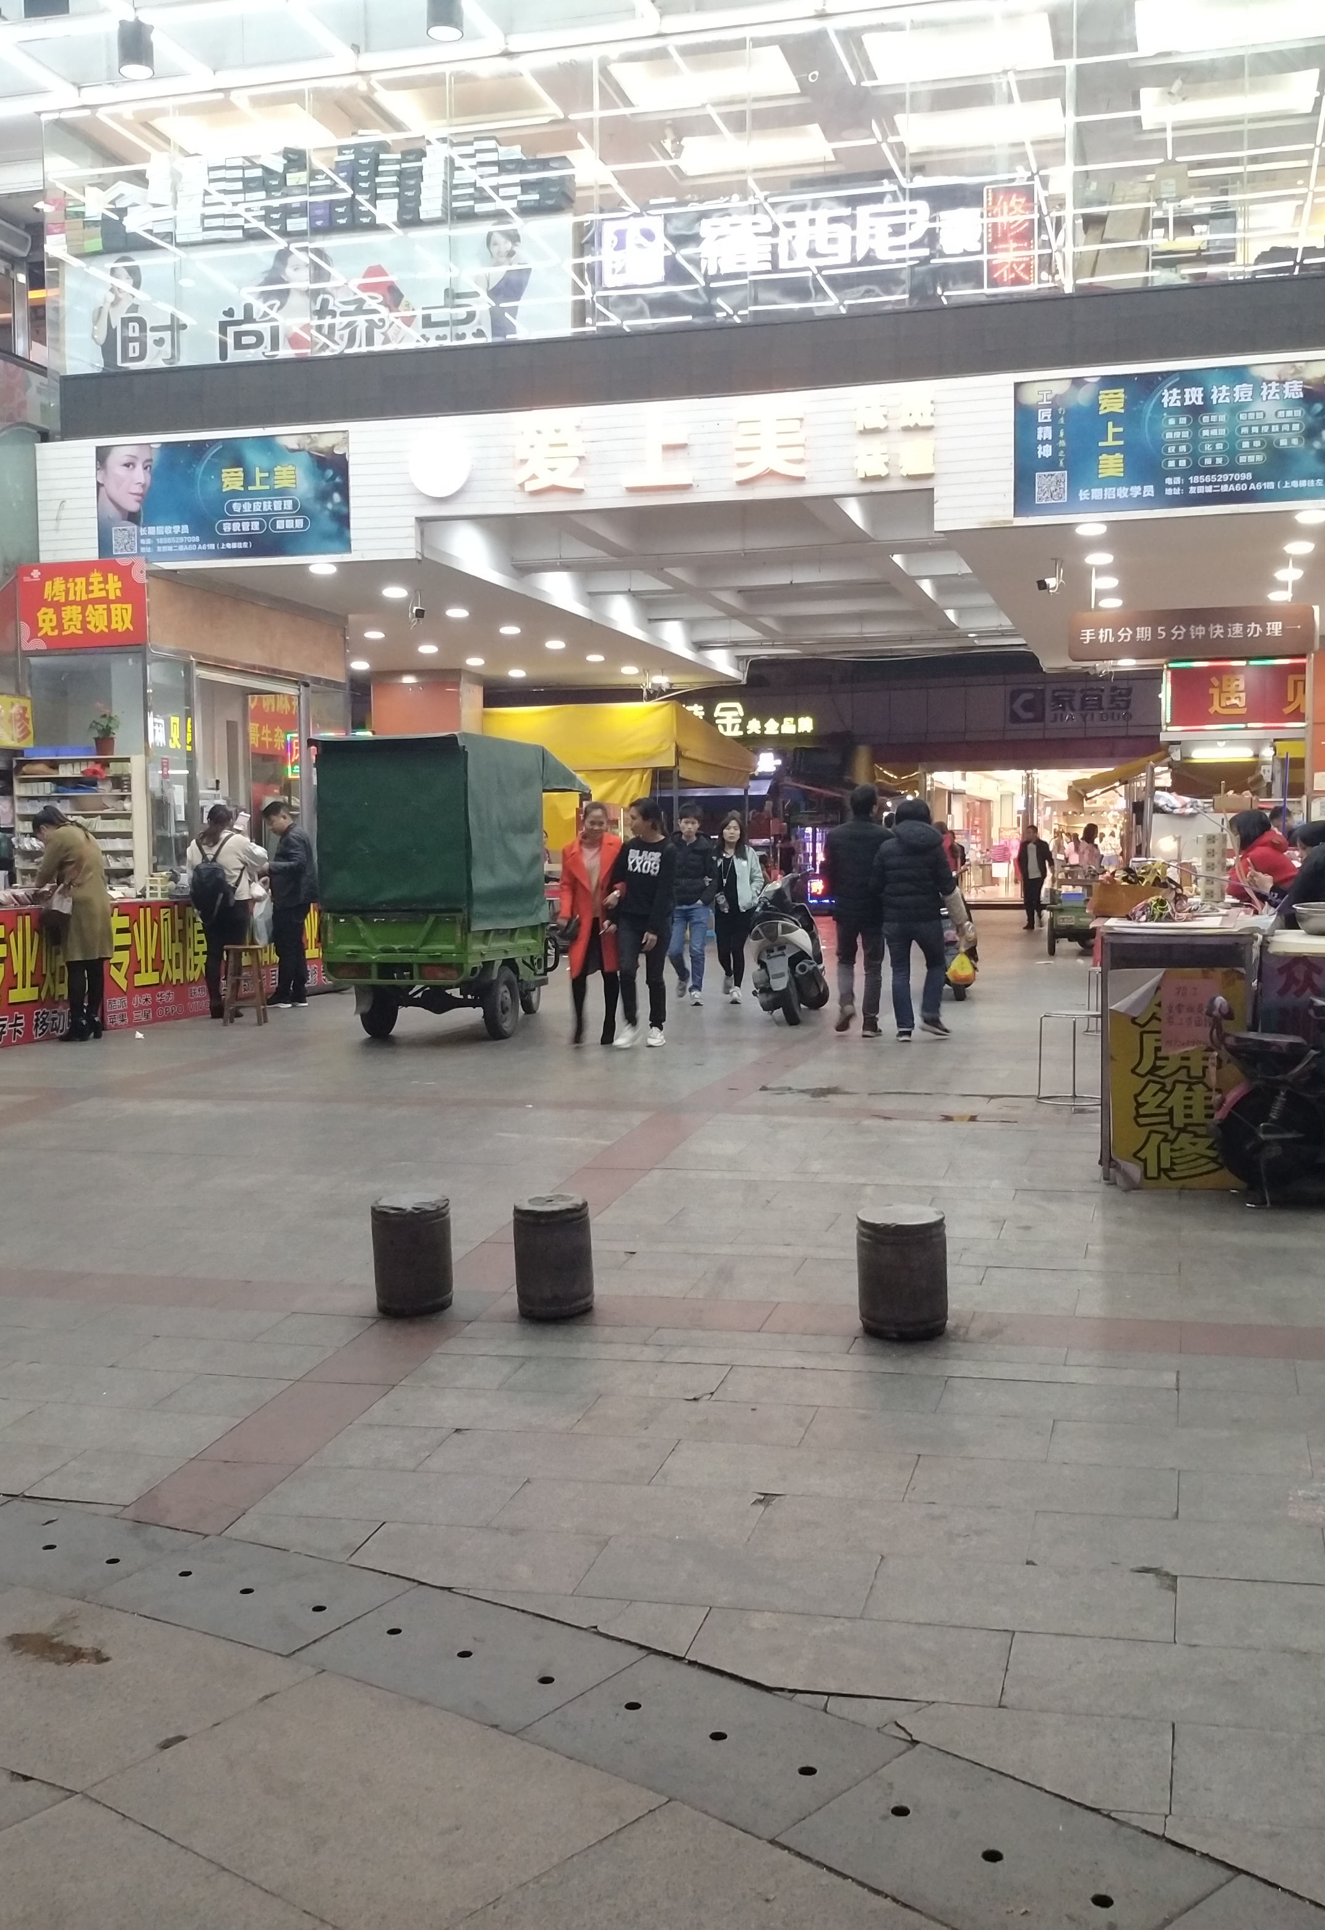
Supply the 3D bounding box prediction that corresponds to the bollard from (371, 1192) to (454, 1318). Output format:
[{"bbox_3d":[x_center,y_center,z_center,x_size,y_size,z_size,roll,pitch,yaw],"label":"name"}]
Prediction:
[{"bbox_3d":[-0.830,0.967,6.698,0.260,0.370,0.260,-2,5,0],"label":"bollard"}]

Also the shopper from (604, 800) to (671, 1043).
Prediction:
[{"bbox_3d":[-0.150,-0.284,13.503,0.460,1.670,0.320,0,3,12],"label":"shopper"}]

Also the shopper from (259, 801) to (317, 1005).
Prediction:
[{"bbox_3d":[-3.112,-0.513,16.752,0.450,1.740,0.500,-1,3,-6],"label":"shopper"}]

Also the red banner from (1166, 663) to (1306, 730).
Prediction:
[{"bbox_3d":[6.486,-2.945,21.949,1.900,0.750,0.150,0,3,15],"label":"red banner"}]

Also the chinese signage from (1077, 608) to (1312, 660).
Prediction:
[{"bbox_3d":[4.199,-2.622,15.919,1.865,0.381,0.100,0,4,15],"label":"chinese signage"}]

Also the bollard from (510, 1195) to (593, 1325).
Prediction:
[{"bbox_3d":[-0.355,0.960,6.609,0.255,0.375,0.255,-3,5,0],"label":"bollard"}]

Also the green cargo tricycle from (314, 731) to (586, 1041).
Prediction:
[{"bbox_3d":[-1.393,-0.551,14.521,1.070,2.060,2.950,0,4,15],"label":"green cargo tricycle"}]

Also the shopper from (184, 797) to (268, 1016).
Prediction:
[{"bbox_3d":[-3.399,-0.417,15.689,0.480,1.645,0.460,0,4,14],"label":"shopper"}]

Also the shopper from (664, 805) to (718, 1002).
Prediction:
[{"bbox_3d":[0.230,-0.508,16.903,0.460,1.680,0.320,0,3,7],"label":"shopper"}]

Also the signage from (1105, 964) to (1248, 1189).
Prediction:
[{"bbox_3d":[2.115,0.458,8.210,0.570,0.900,0.040,0,3,16],"label":"signage"}]

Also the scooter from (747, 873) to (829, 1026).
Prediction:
[{"bbox_3d":[0.932,-0.142,15.151,0.680,1.100,1.720,0,3,9],"label":"scooter"}]

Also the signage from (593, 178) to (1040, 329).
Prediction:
[{"bbox_3d":[1.087,-5.268,14.892,3.340,0.819,0.120,0,4,15],"label":"signage"}]

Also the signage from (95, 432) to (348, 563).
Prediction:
[{"bbox_3d":[-3.372,-3.568,15.338,2.109,0.906,0.060,0,4,15],"label":"signage"}]

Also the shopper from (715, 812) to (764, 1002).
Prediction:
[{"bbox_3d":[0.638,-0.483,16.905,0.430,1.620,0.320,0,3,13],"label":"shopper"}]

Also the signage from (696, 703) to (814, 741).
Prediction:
[{"bbox_3d":[1.873,-5.211,43.000,2.900,0.820,0.200,0,3,15],"label":"signage"}]

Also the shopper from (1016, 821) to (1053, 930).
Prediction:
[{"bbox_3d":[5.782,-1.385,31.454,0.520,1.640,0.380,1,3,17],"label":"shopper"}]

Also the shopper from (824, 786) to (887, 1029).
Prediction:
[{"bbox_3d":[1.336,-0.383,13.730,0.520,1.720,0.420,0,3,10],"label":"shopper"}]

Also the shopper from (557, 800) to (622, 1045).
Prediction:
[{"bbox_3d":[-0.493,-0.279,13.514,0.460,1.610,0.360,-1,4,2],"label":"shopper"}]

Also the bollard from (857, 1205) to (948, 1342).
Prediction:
[{"bbox_3d":[0.757,0.967,6.308,0.280,0.375,0.280,-1,5,15],"label":"bollard"}]

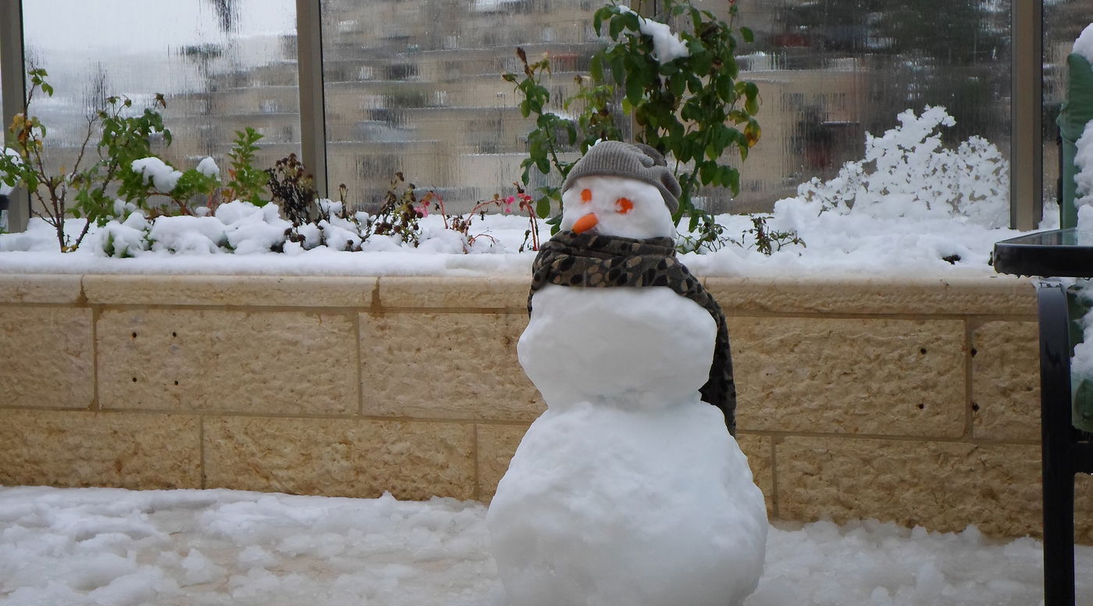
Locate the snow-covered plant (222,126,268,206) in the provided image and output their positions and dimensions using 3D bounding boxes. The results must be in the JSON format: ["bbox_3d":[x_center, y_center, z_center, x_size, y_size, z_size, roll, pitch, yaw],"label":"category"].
[{"bbox_3d":[-0.800,-0.358,5.600,0.125,0.220,0.125,1,5,22],"label":"snow-covered plant"}]

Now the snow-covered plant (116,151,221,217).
[{"bbox_3d":[-0.991,-0.306,5.550,0.270,0.190,0.220,1,5,22],"label":"snow-covered plant"}]

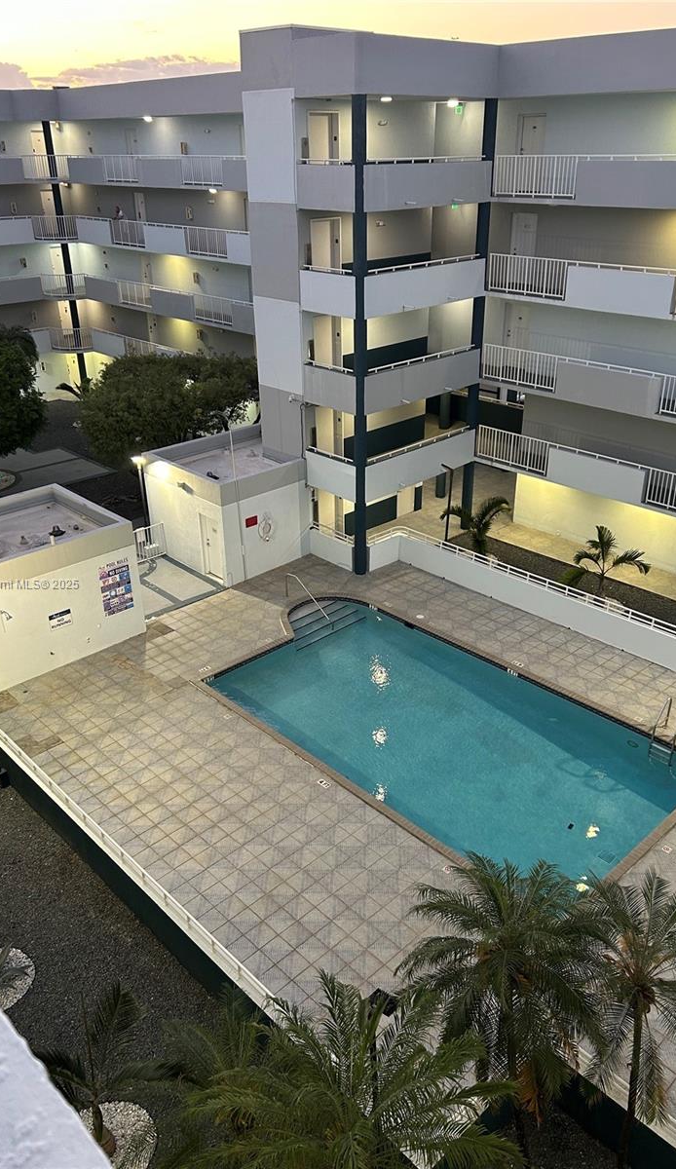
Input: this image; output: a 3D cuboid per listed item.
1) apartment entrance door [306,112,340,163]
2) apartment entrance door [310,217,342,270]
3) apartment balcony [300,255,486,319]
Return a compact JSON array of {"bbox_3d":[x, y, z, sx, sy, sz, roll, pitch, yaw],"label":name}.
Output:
[{"bbox_3d":[-0.360,-11.717,24.109,1.152,2.180,0.100,-24,35,-38],"label":"apartment entrance door"},{"bbox_3d":[-0.349,-9.648,25.917,1.153,2.135,0.120,-24,35,-38],"label":"apartment entrance door"},{"bbox_3d":[1.736,-8.920,25.857,5.424,1.222,2.416,-24,35,-38],"label":"apartment balcony"}]

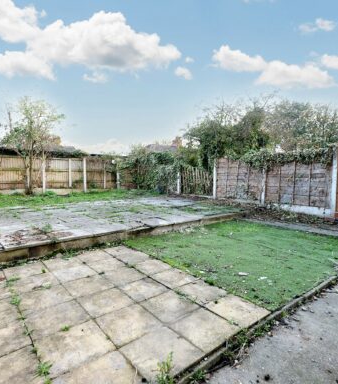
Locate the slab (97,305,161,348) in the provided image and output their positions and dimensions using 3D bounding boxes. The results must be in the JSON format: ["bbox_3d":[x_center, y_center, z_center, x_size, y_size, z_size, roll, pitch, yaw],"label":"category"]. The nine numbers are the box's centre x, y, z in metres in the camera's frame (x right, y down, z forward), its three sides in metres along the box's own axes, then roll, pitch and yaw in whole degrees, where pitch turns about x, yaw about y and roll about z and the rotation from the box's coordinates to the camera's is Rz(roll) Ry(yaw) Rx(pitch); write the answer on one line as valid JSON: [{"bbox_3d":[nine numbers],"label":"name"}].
[{"bbox_3d":[-0.339,1.132,2.047,0.443,0.042,0.443,-2,5,-40],"label":"slab"}]

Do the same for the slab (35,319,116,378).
[{"bbox_3d":[-0.657,1.073,1.657,0.425,0.045,0.408,-2,4,-39],"label":"slab"}]

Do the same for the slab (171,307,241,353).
[{"bbox_3d":[0.281,1.139,1.995,0.448,0.045,0.448,-2,4,-40],"label":"slab"}]

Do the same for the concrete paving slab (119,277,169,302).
[{"bbox_3d":[-0.291,1.093,2.681,0.448,0.045,0.448,-2,4,-40],"label":"concrete paving slab"}]

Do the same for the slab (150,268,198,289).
[{"bbox_3d":[0.047,1.083,2.952,0.443,0.042,0.443,-2,5,-40],"label":"slab"}]

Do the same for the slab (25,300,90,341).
[{"bbox_3d":[-0.983,1.117,2.104,0.443,0.042,0.443,-2,5,-40],"label":"slab"}]

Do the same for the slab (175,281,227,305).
[{"bbox_3d":[0.330,1.109,2.605,0.443,0.042,0.443,-2,5,-40],"label":"slab"}]

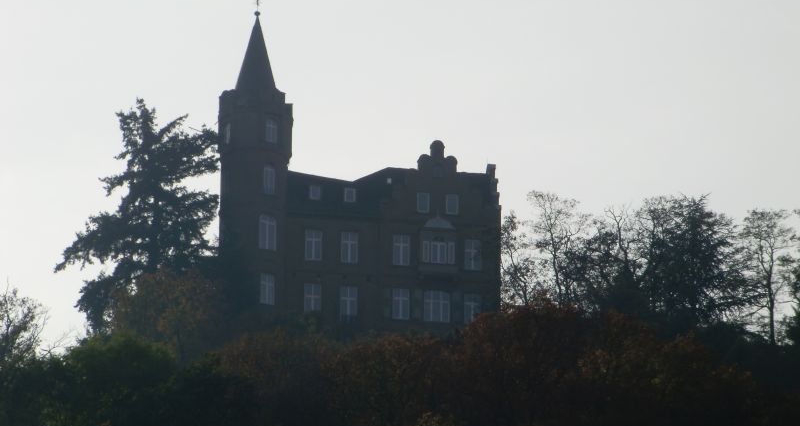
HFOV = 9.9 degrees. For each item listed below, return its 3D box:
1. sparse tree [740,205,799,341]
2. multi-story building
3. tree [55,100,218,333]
[{"bbox_3d":[27.403,4.834,342.795,4.300,10.164,4.200,0,-9,0],"label":"sparse tree"},{"bbox_3d":[-4.052,-1.533,345.683,21.750,24.200,12.500,3,-10,-20],"label":"multi-story building"},{"bbox_3d":[-19.674,0.602,347.436,12.500,18.357,12.000,0,-9,0],"label":"tree"}]

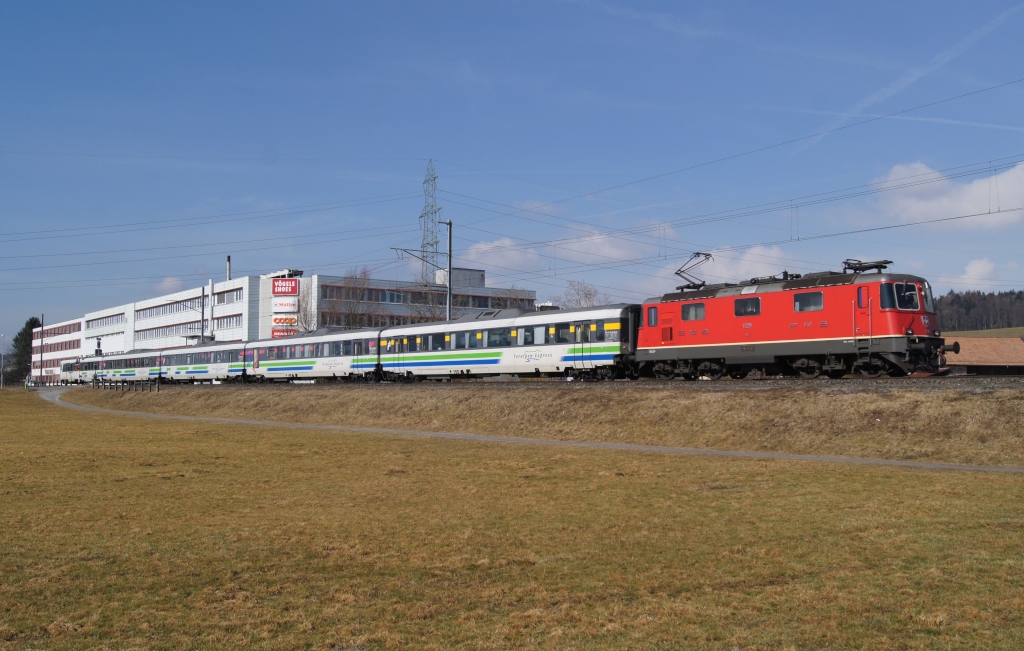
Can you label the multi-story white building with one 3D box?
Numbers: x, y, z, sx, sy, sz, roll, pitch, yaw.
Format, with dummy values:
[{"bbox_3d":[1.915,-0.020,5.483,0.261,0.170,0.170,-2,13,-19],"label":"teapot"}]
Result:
[{"bbox_3d":[-55.706,4.968,205.718,46.102,16.969,137.284,2,-4,-37],"label":"multi-story white building"}]

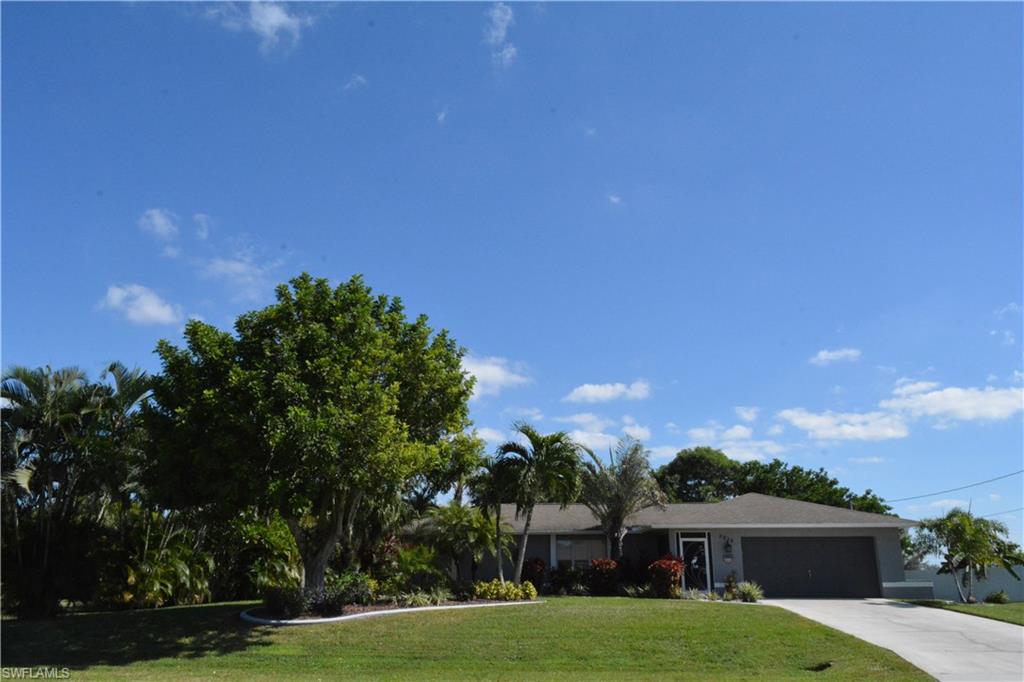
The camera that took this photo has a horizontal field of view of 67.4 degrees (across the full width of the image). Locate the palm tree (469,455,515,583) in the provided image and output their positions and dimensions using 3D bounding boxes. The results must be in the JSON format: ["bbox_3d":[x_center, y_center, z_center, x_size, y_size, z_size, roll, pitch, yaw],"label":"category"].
[{"bbox_3d":[-0.582,6.381,27.090,1.900,4.740,1.900,0,-16,0],"label":"palm tree"}]

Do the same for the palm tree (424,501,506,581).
[{"bbox_3d":[-1.777,7.960,29.237,3.287,3.702,3.122,0,-16,0],"label":"palm tree"}]

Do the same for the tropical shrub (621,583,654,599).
[{"bbox_3d":[4.839,9.624,29.598,1.311,0.597,0.983,0,-16,0],"label":"tropical shrub"}]

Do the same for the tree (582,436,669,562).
[{"bbox_3d":[4.539,7.037,31.057,3.501,6.371,3.396,0,-16,0],"label":"tree"}]

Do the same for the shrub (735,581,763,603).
[{"bbox_3d":[8.248,8.653,26.550,0.970,0.710,0.950,0,-16,0],"label":"shrub"}]

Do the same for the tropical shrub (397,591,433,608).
[{"bbox_3d":[-3.133,8.289,24.668,1.160,0.520,0.900,0,-16,0],"label":"tropical shrub"}]

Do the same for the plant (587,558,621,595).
[{"bbox_3d":[3.464,8.940,29.065,1.290,1.360,1.200,0,-16,0],"label":"plant"}]

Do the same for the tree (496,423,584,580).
[{"bbox_3d":[1.100,6.465,29.556,3.397,6.714,3.295,0,-16,0],"label":"tree"}]

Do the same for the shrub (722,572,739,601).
[{"bbox_3d":[7.677,8.624,26.975,0.560,0.940,0.550,0,-16,0],"label":"shrub"}]

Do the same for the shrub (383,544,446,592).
[{"bbox_3d":[-3.445,8.066,27.125,2.260,1.690,1.800,0,-16,0],"label":"shrub"}]

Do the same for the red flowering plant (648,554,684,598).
[{"bbox_3d":[5.466,8.326,27.162,1.270,1.490,1.200,0,-16,0],"label":"red flowering plant"}]

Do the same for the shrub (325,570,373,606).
[{"bbox_3d":[-5.781,8.741,27.146,1.697,1.200,1.527,0,-16,0],"label":"shrub"}]

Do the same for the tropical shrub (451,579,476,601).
[{"bbox_3d":[-1.660,8.503,26.273,0.890,0.720,0.850,0,-16,0],"label":"tropical shrub"}]

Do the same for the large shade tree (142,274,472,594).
[{"bbox_3d":[-7.352,3.269,27.655,11.850,12.069,11.257,0,-16,0],"label":"large shade tree"}]

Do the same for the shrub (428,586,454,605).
[{"bbox_3d":[-2.584,9.195,27.745,0.867,0.614,0.737,0,-16,0],"label":"shrub"}]

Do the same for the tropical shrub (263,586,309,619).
[{"bbox_3d":[-7.272,8.358,24.656,1.477,0.902,1.403,0,-16,0],"label":"tropical shrub"}]

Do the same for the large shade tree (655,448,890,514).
[{"bbox_3d":[17.251,11.330,50.862,15.630,8.420,10.500,0,-16,0],"label":"large shade tree"}]

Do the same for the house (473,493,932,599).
[{"bbox_3d":[5.550,8.978,34.042,18.900,4.150,13.300,0,-16,1],"label":"house"}]

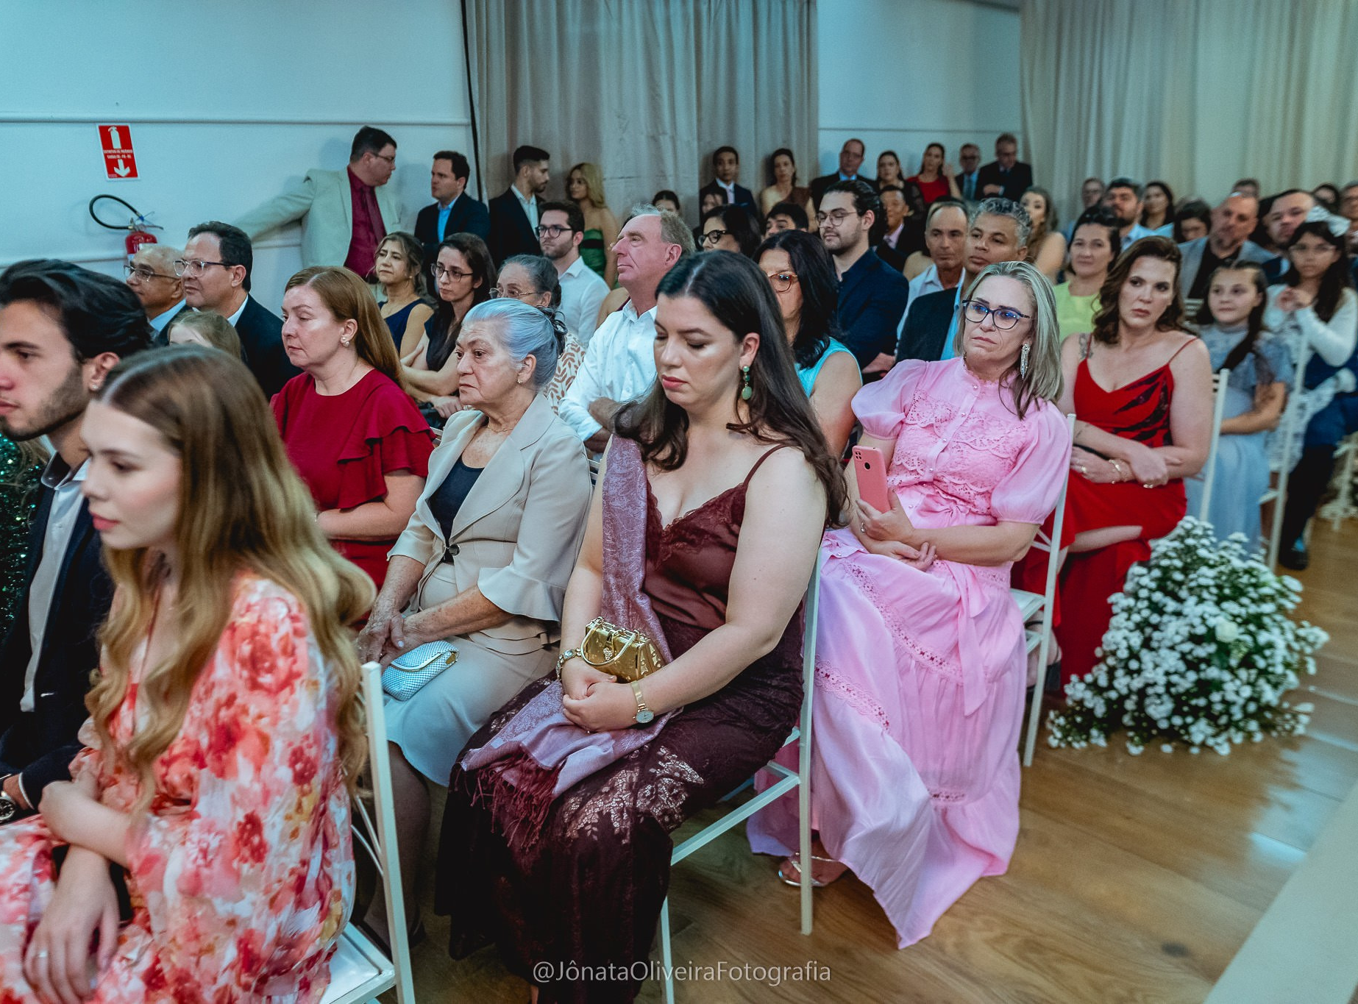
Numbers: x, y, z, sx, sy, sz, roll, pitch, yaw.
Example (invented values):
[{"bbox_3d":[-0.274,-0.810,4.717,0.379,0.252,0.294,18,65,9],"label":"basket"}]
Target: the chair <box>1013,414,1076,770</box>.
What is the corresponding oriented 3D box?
[{"bbox_3d":[0.661,0.234,2.513,0.460,0.900,0.400,-18,23,-41],"label":"chair"}]

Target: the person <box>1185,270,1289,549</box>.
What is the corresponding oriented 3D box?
[{"bbox_3d":[1.769,-0.226,3.470,0.420,1.120,0.650,12,23,39],"label":"person"}]

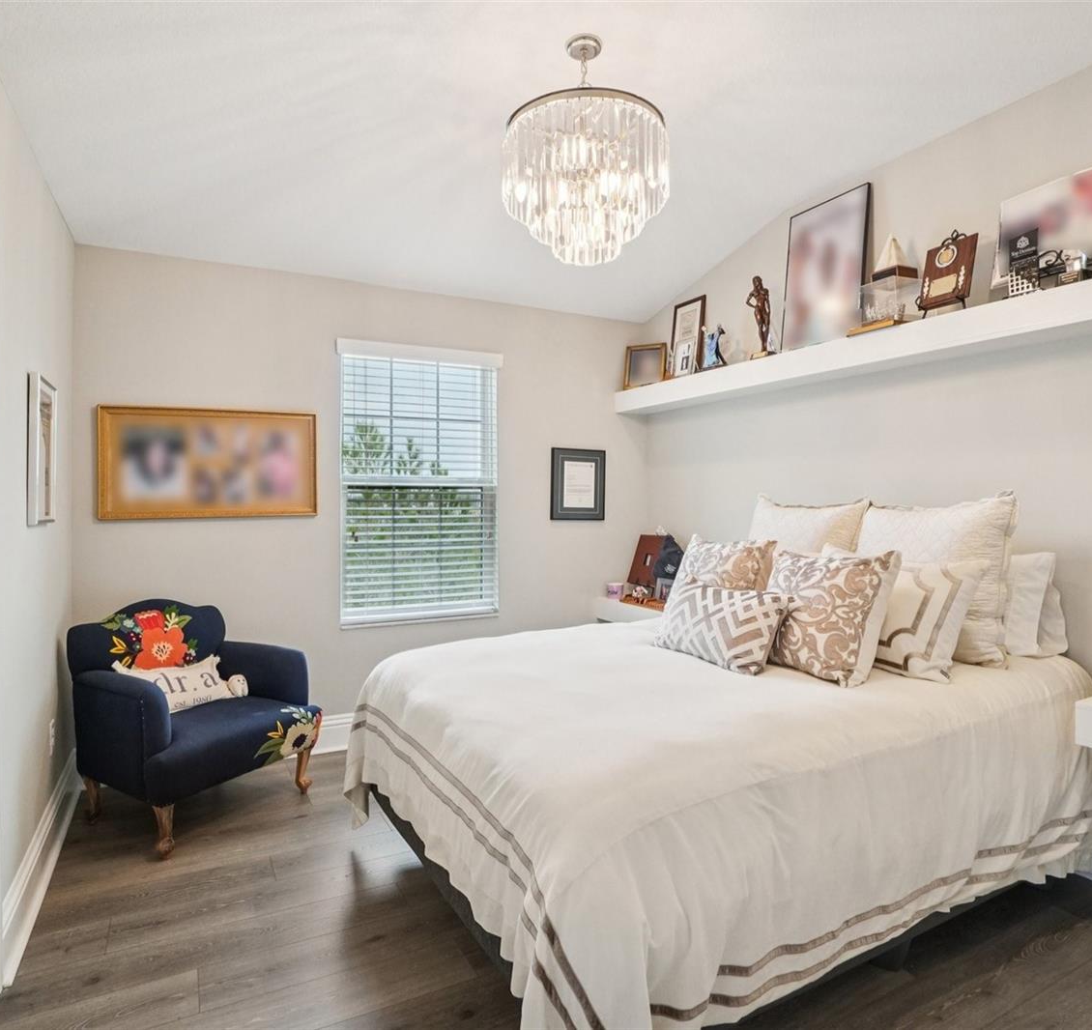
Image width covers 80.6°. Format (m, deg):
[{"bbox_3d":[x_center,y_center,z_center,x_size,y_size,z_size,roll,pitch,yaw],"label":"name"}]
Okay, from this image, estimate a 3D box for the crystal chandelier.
[{"bbox_3d":[0.130,-1.287,2.269,0.580,0.720,0.580,1,1,0],"label":"crystal chandelier"}]

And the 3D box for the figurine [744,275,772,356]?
[{"bbox_3d":[1.153,-1.061,3.484,0.110,0.465,0.150,0,1,-41],"label":"figurine"}]

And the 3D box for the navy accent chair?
[{"bbox_3d":[-1.466,0.822,2.745,0.680,0.870,0.750,1,1,30],"label":"navy accent chair"}]

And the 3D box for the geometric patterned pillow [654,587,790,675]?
[{"bbox_3d":[0.660,0.414,2.452,0.140,0.310,0.470,43,-21,-27],"label":"geometric patterned pillow"}]

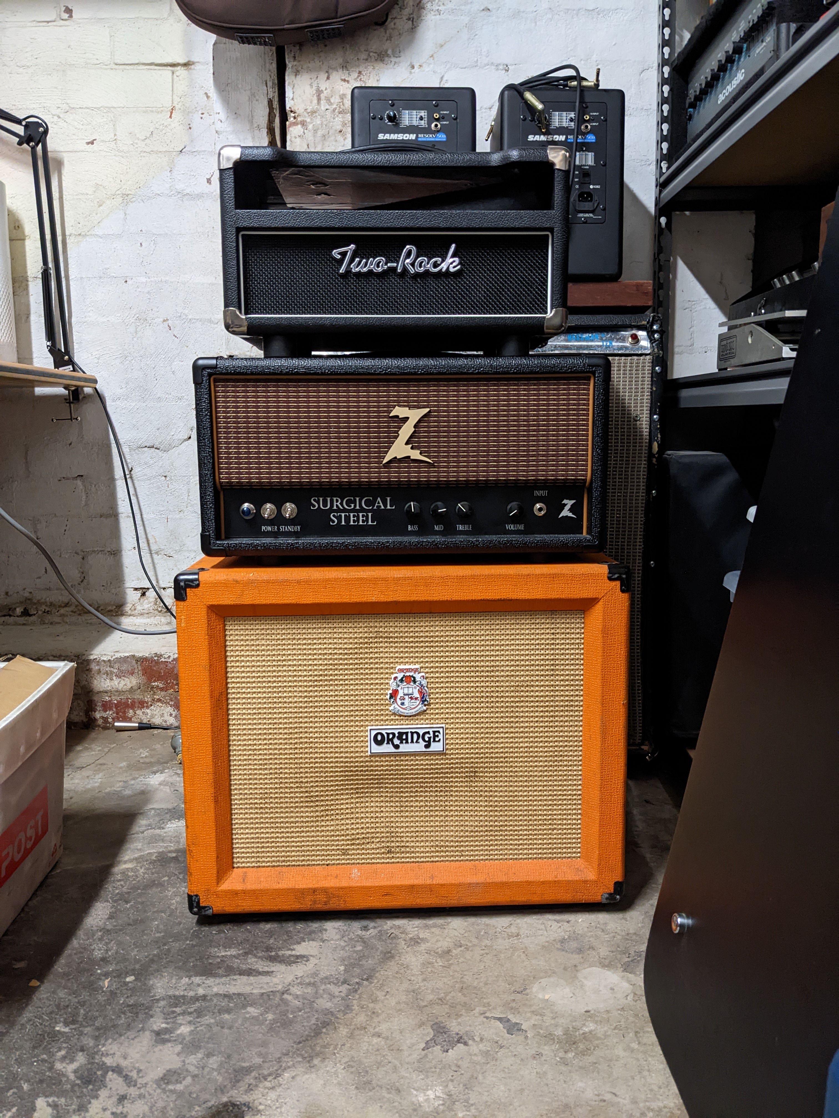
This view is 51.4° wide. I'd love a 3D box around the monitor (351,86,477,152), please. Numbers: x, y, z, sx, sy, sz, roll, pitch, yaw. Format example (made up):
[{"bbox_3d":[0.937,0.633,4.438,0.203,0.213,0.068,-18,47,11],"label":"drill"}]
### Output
[{"bbox_3d":[-0.009,-0.590,1.445,0.189,0.283,0.213,0,8,-1],"label":"monitor"}]

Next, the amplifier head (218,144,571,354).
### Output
[{"bbox_3d":[-0.029,-0.378,1.154,0.411,0.244,0.230,-1,8,-1],"label":"amplifier head"}]

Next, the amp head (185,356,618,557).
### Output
[{"bbox_3d":[-0.022,-0.129,1.160,0.489,0.250,0.235,-1,8,-1],"label":"amp head"}]

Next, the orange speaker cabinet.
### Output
[{"bbox_3d":[-0.021,0.221,1.224,0.550,0.460,0.290,-1,8,-2],"label":"orange speaker cabinet"}]

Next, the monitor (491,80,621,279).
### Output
[{"bbox_3d":[0.217,-0.589,1.450,0.189,0.283,0.213,-1,8,-1],"label":"monitor"}]

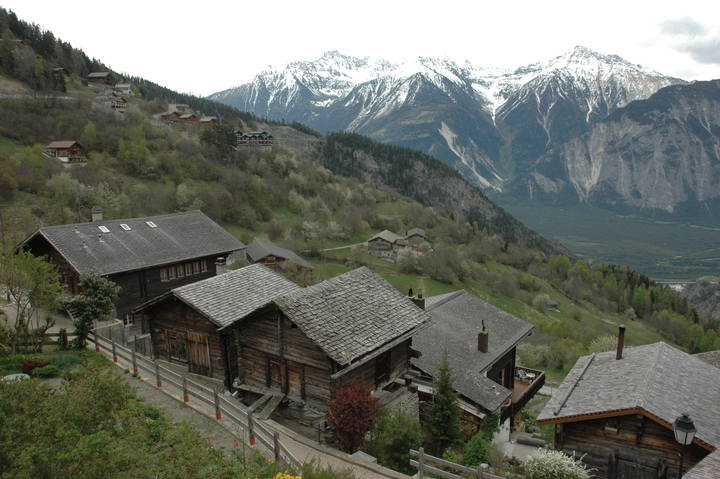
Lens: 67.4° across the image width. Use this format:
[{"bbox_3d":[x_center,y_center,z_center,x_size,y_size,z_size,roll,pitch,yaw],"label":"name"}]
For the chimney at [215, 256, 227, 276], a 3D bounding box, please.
[{"bbox_3d":[-8.470,1.774,33.000,0.520,1.350,0.520,7,13,35],"label":"chimney"}]

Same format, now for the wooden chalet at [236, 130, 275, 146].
[{"bbox_3d":[-71.025,-67.981,365.000,24.500,10.500,12.000,-5,11,-20],"label":"wooden chalet"}]

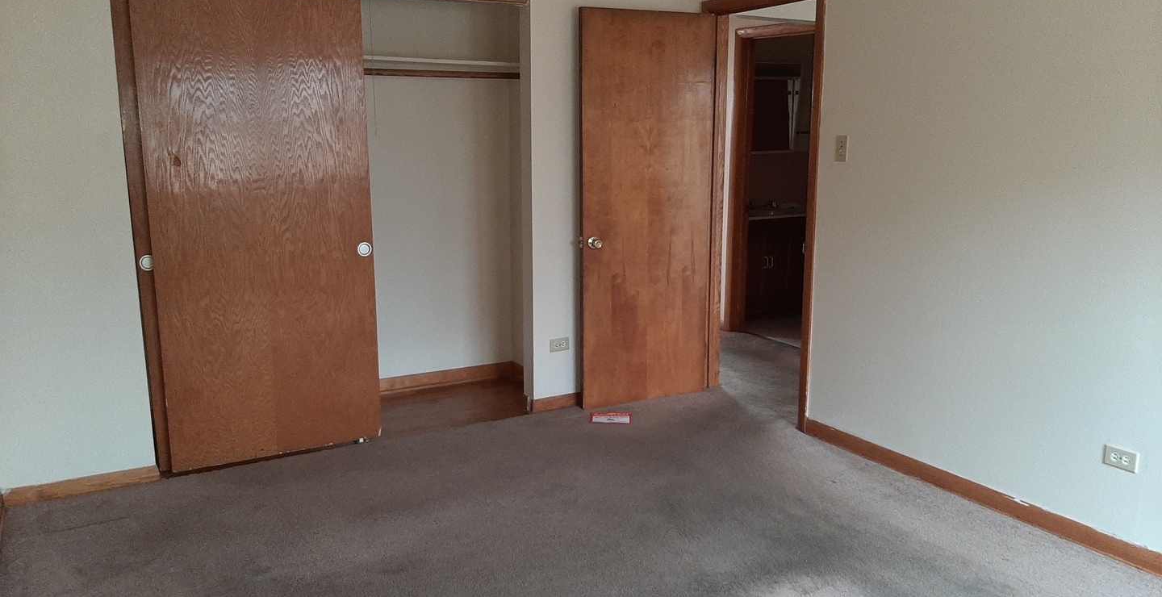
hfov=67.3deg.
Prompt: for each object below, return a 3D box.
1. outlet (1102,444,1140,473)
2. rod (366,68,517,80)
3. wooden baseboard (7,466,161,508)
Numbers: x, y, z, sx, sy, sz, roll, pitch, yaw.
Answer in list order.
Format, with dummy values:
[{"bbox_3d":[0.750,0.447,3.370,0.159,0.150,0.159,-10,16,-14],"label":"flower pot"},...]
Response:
[{"bbox_3d":[1.834,0.545,2.964,0.010,0.070,0.114,-7,13,-29],"label":"outlet"},{"bbox_3d":[-1.253,-1.102,4.245,2.250,0.034,0.034,-7,13,-29],"label":"rod"},{"bbox_3d":[-2.056,0.774,3.611,0.563,0.076,0.018,-7,13,-29],"label":"wooden baseboard"}]

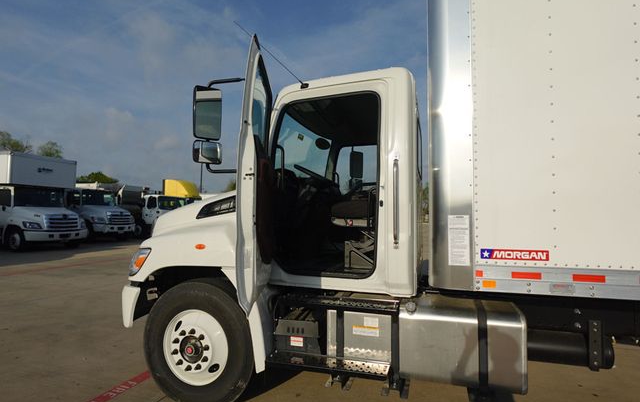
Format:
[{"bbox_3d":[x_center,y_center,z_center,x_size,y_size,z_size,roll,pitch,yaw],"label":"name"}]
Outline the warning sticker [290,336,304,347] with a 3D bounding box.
[{"bbox_3d":[-0.174,1.082,2.732,0.104,0.074,0.003,-1,-3,17],"label":"warning sticker"}]

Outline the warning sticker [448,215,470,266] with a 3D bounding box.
[{"bbox_3d":[0.843,0.240,2.149,0.119,0.303,0.003,-1,-3,17],"label":"warning sticker"}]

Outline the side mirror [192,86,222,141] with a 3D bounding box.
[{"bbox_3d":[-0.801,-0.623,2.530,0.190,0.375,0.090,2,-3,-30],"label":"side mirror"}]

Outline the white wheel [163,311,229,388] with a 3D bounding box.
[{"bbox_3d":[-0.978,1.165,2.872,0.600,0.600,0.220,-1,-3,17],"label":"white wheel"}]

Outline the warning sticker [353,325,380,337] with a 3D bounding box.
[{"bbox_3d":[0.339,0.957,2.605,0.193,0.064,0.003,-1,-3,17],"label":"warning sticker"}]

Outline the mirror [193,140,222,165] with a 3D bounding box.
[{"bbox_3d":[-0.801,-0.344,2.530,0.190,0.170,0.090,2,-3,-30],"label":"mirror"}]

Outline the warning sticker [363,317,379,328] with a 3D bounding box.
[{"bbox_3d":[0.377,0.886,2.596,0.103,0.068,0.003,-1,-3,17],"label":"warning sticker"}]

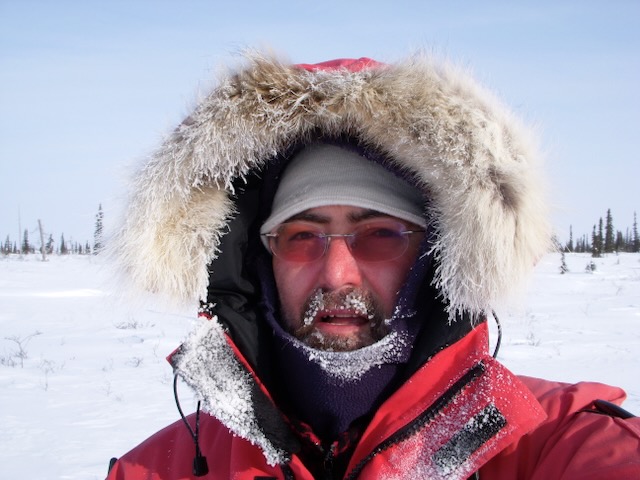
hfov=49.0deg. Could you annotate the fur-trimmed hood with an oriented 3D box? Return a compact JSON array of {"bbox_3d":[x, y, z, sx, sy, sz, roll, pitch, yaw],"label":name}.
[{"bbox_3d":[0.012,-0.050,0.685,0.385,0.275,0.270,0,-1,-3],"label":"fur-trimmed hood"}]

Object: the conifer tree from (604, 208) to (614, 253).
[{"bbox_3d":[41.204,-1.309,100.000,1.400,6.250,1.400,0,-1,0],"label":"conifer tree"}]

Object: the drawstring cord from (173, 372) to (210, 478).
[{"bbox_3d":[-0.116,0.165,0.630,0.033,0.094,0.025,0,-1,0],"label":"drawstring cord"}]

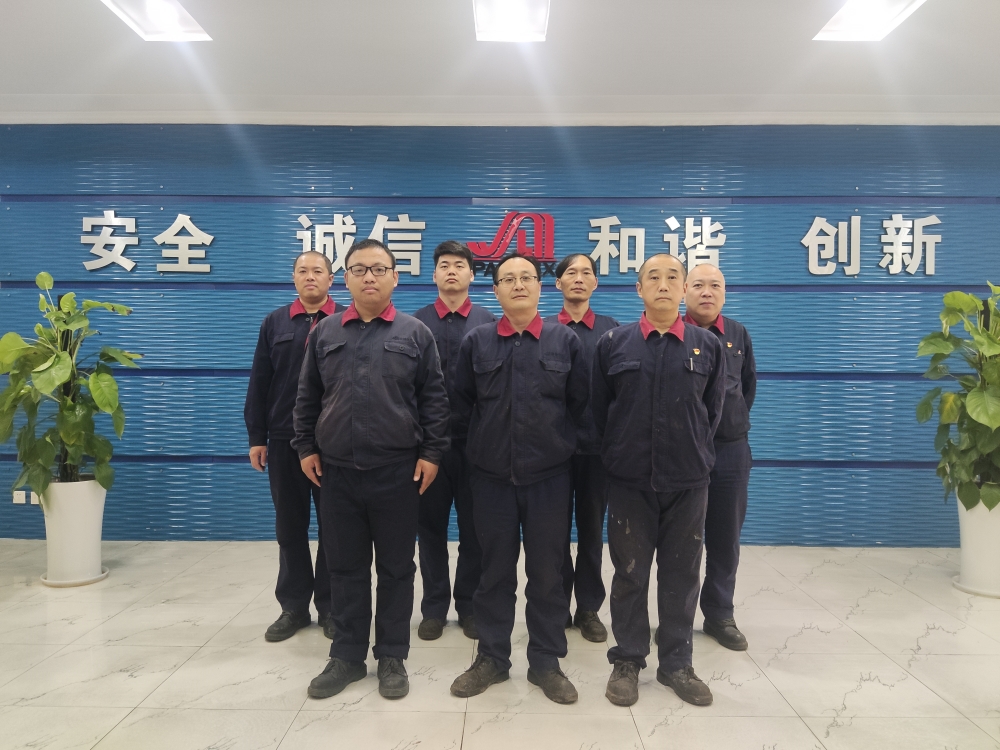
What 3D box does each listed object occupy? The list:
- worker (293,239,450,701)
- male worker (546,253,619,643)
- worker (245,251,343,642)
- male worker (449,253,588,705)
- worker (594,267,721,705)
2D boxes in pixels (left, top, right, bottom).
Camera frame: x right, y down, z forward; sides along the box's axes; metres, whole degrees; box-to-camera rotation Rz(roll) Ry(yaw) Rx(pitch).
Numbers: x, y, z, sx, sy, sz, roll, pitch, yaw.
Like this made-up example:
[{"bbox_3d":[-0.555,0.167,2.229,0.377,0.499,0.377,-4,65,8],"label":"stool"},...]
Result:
[{"bbox_3d":[-0.517,0.336,2.863,0.634,1.752,0.360,0,1,1],"label":"worker"},{"bbox_3d":[0.369,0.314,3.450,0.514,1.788,0.380,0,1,4],"label":"male worker"},{"bbox_3d":[-0.901,0.313,3.380,0.590,1.780,0.360,0,1,-2],"label":"worker"},{"bbox_3d":[0.073,0.365,2.865,0.552,1.701,0.400,0,1,1],"label":"male worker"},{"bbox_3d":[0.617,0.378,2.810,0.510,1.690,0.370,0,1,3],"label":"worker"}]

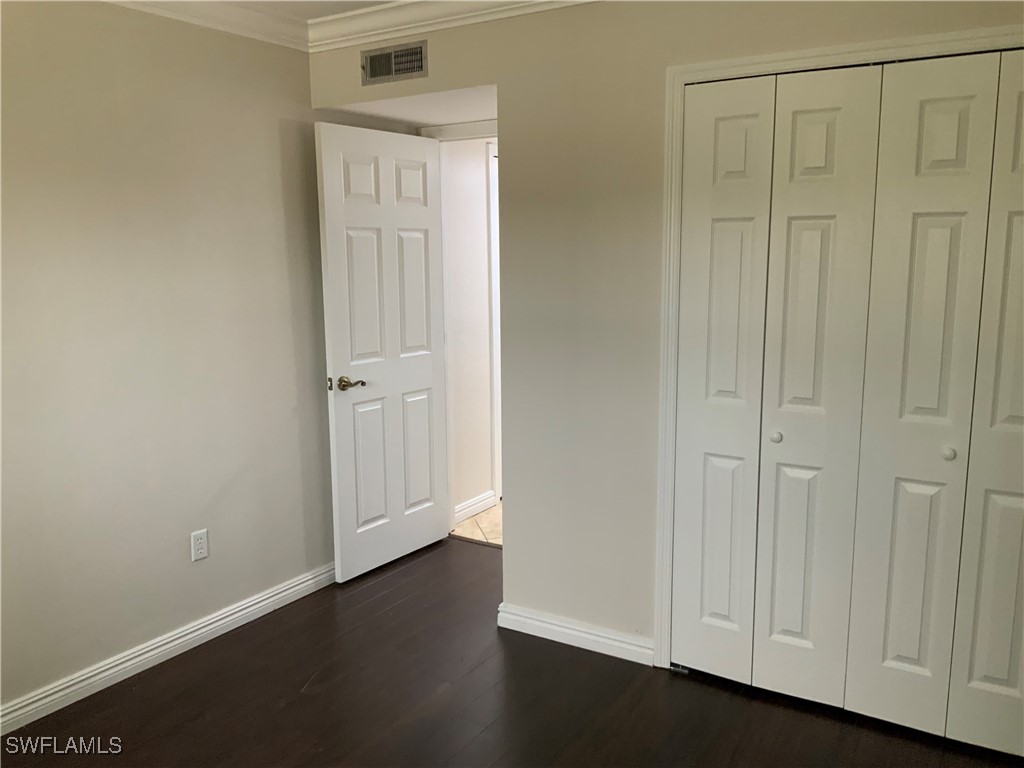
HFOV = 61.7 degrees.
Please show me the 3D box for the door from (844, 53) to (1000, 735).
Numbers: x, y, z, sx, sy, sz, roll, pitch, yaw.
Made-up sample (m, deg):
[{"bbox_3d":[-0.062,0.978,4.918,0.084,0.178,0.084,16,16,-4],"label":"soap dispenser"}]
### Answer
[{"bbox_3d":[1.211,0.079,2.568,0.293,2.006,0.040,6,11,33],"label":"door"}]

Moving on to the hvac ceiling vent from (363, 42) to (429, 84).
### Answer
[{"bbox_3d":[-0.472,-1.272,3.409,0.346,0.137,0.024,6,11,33],"label":"hvac ceiling vent"}]

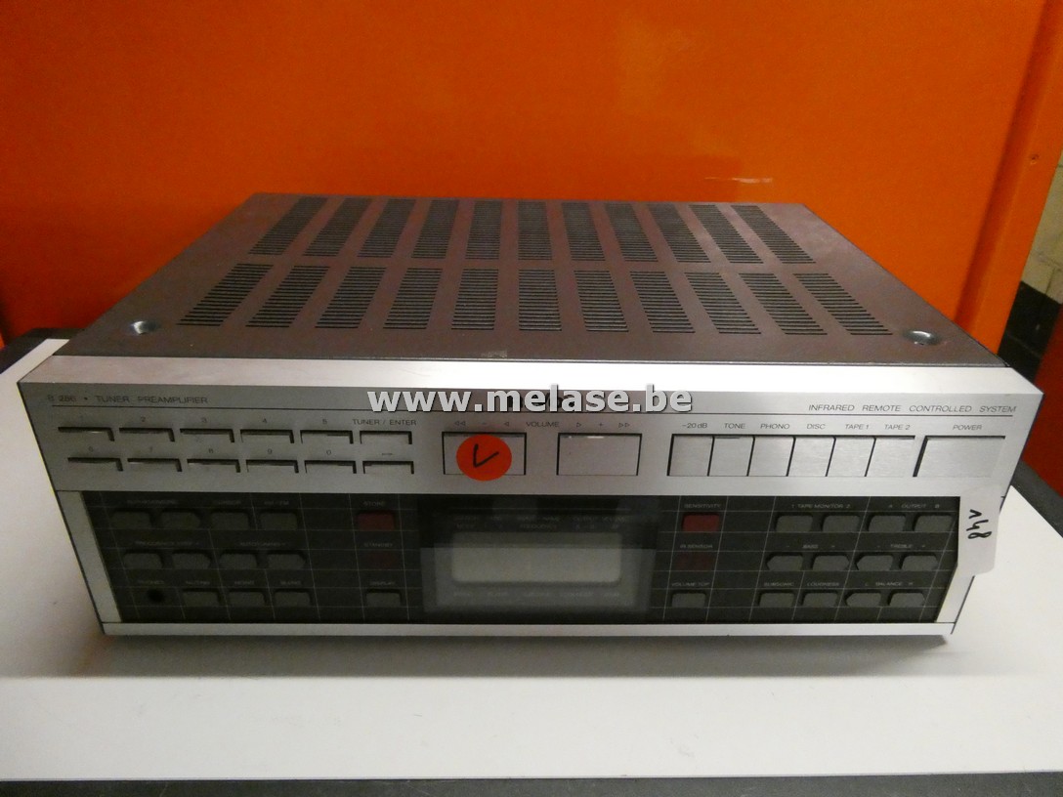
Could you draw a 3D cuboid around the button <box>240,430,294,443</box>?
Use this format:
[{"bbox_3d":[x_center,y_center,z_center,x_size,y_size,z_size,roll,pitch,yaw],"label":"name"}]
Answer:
[{"bbox_3d":[-0.119,0.017,0.334,0.022,0.006,0.004,1,28,-1],"label":"button"}]

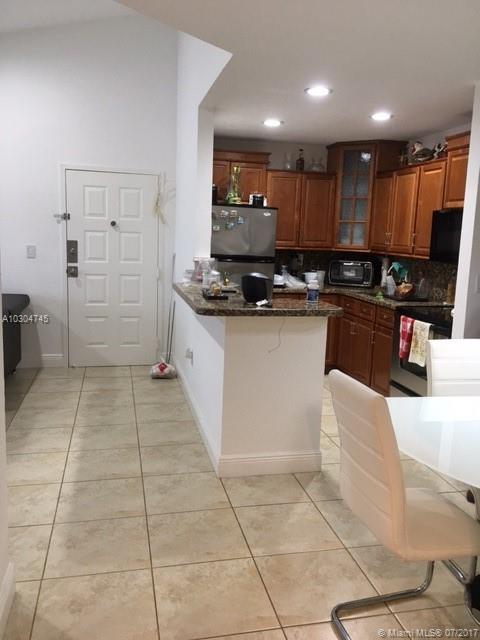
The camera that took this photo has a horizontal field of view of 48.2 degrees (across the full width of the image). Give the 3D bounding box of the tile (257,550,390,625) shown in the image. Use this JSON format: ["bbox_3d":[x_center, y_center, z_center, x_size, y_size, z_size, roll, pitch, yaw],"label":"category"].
[{"bbox_3d":[0.332,1.114,2.258,0.446,0.010,0.446,0,9,-13],"label":"tile"}]

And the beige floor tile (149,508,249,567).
[{"bbox_3d":[-0.212,1.056,2.620,0.452,0.014,0.452,0,9,-13],"label":"beige floor tile"}]

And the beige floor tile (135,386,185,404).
[{"bbox_3d":[-0.710,0.687,4.766,0.446,0.010,0.446,0,9,-13],"label":"beige floor tile"}]

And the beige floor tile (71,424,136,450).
[{"bbox_3d":[-0.950,0.832,3.795,0.446,0.010,0.446,0,9,-13],"label":"beige floor tile"}]

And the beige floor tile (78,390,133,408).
[{"bbox_3d":[-1.159,0.697,4.694,0.450,0.012,0.450,0,9,-13],"label":"beige floor tile"}]

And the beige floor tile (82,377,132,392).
[{"bbox_3d":[-1.270,0.623,5.154,0.452,0.014,0.452,0,9,-13],"label":"beige floor tile"}]

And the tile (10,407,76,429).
[{"bbox_3d":[-1.511,0.772,4.172,0.452,0.014,0.452,0,9,-13],"label":"tile"}]

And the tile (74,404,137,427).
[{"bbox_3d":[-1.066,0.769,4.275,0.452,0.014,0.452,0,9,-13],"label":"tile"}]

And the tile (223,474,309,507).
[{"bbox_3d":[0.134,0.983,3.130,0.450,0.012,0.410,0,9,-13],"label":"tile"}]

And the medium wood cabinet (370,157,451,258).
[{"bbox_3d":[1.674,-1.013,5.051,0.328,0.805,1.192,0,9,-13],"label":"medium wood cabinet"}]

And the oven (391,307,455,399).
[{"bbox_3d":[1.609,0.405,4.077,0.635,0.920,0.760,-1,9,-13],"label":"oven"}]

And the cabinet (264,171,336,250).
[{"bbox_3d":[0.637,-1.185,5.842,0.780,0.815,0.328,0,9,-13],"label":"cabinet"}]

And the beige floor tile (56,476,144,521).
[{"bbox_3d":[-0.761,0.991,2.963,0.455,0.010,0.451,-1,9,-13],"label":"beige floor tile"}]

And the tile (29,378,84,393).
[{"bbox_3d":[-1.703,0.627,5.029,0.450,0.012,0.450,0,9,-13],"label":"tile"}]

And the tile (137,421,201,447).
[{"bbox_3d":[-0.516,0.840,3.935,0.455,0.010,0.451,-1,9,-13],"label":"tile"}]

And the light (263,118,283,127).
[{"bbox_3d":[0.297,-1.811,4.894,0.175,0.030,0.175,0,9,-13],"label":"light"}]

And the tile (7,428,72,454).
[{"bbox_3d":[-1.409,0.845,3.733,0.452,0.014,0.452,0,9,-13],"label":"tile"}]

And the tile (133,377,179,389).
[{"bbox_3d":[-0.825,0.619,5.257,0.452,0.014,0.452,0,9,-13],"label":"tile"}]

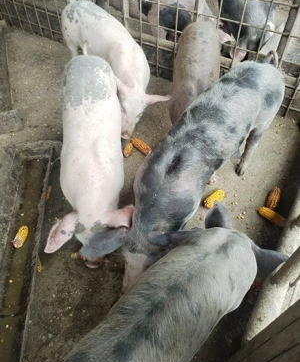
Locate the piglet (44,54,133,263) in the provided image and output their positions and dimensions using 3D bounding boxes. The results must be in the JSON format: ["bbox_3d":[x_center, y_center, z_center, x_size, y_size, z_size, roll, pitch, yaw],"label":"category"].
[{"bbox_3d":[-0.273,-0.170,1.520,0.330,0.560,1.110,-2,48,-2],"label":"piglet"}]

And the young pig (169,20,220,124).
[{"bbox_3d":[0.277,-0.523,1.845,0.290,0.550,1.050,5,48,5],"label":"young pig"}]

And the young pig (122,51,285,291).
[{"bbox_3d":[0.267,-0.107,1.439,0.340,0.600,1.190,31,55,25],"label":"young pig"}]

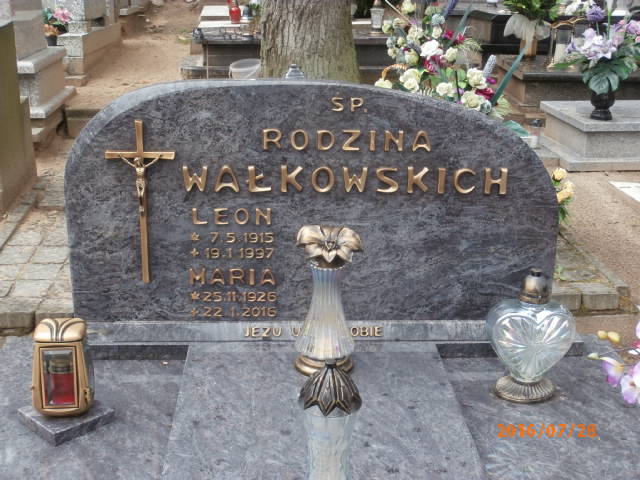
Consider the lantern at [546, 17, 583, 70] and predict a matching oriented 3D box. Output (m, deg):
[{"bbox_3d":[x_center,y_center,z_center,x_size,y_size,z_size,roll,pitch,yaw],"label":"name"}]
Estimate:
[{"bbox_3d":[2.171,-1.732,7.700,0.260,0.440,0.250,-1,19,-3],"label":"lantern"}]

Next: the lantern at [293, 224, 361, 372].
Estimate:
[{"bbox_3d":[0.015,0.114,1.690,0.130,0.280,0.128,-1,19,-3],"label":"lantern"}]

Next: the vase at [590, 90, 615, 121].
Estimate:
[{"bbox_3d":[1.918,-0.933,5.868,0.155,0.205,0.155,-1,19,-3],"label":"vase"}]

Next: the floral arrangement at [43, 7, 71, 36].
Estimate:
[{"bbox_3d":[-2.265,-1.886,7.500,0.250,0.250,0.220,-1,19,-3],"label":"floral arrangement"}]

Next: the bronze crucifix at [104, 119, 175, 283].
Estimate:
[{"bbox_3d":[-0.355,-0.071,1.734,0.138,0.333,0.034,-1,14,-3],"label":"bronze crucifix"}]

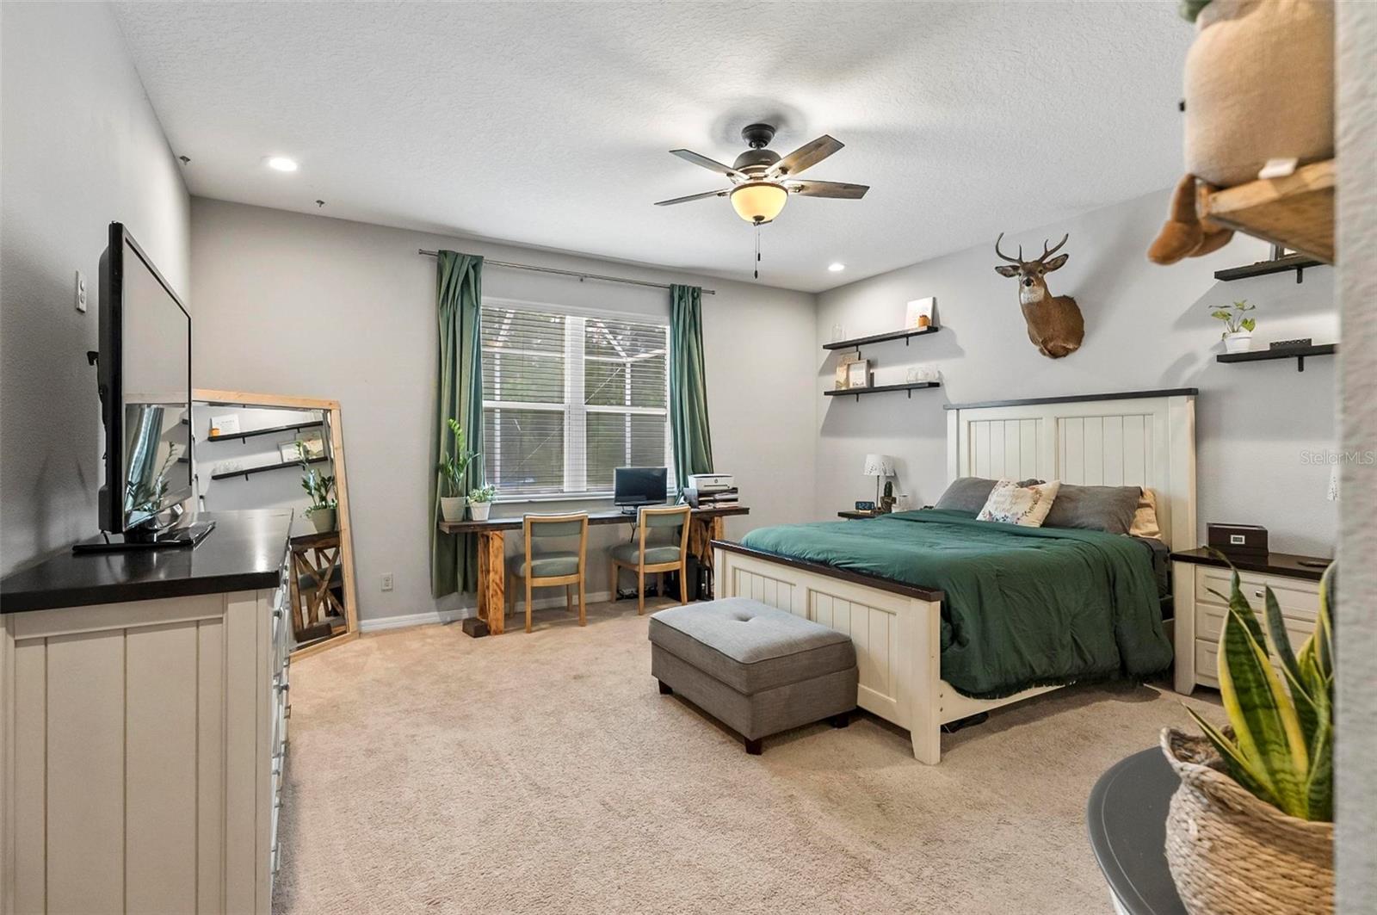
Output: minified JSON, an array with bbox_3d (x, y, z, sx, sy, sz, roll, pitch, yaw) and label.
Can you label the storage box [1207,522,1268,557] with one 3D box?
[{"bbox_3d":[2.986,0.446,3.332,0.235,0.135,0.200,0,1,38],"label":"storage box"}]

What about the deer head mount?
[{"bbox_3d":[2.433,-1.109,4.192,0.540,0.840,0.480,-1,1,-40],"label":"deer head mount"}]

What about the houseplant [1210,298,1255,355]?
[{"bbox_3d":[3.010,-0.727,3.385,0.170,0.280,0.170,-1,1,-32],"label":"houseplant"}]

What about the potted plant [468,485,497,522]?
[{"bbox_3d":[-1.506,0.328,4.461,0.205,0.260,0.205,-1,1,-30],"label":"potted plant"}]

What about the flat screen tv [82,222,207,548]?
[{"bbox_3d":[-1.675,-0.156,1.940,0.250,0.800,1.230,-1,1,-33],"label":"flat screen tv"}]

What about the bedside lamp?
[{"bbox_3d":[1.685,0.215,5.430,0.240,0.470,0.240,-1,1,-32],"label":"bedside lamp"}]

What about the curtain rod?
[{"bbox_3d":[-0.856,-1.513,5.064,2.510,0.050,0.090,-1,1,-29],"label":"curtain rod"}]

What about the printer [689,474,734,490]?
[{"bbox_3d":[0.196,0.210,5.300,0.380,0.140,0.220,-1,1,-29],"label":"printer"}]

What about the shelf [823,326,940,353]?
[{"bbox_3d":[1.758,-1.067,5.732,0.170,0.100,1.250,-1,1,-30],"label":"shelf"}]

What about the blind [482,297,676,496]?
[{"bbox_3d":[-0.955,-0.482,5.255,1.770,1.580,0.070,-1,1,-30],"label":"blind"}]

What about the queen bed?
[{"bbox_3d":[1.584,0.416,3.808,2.350,1.640,1.720,-1,1,-30],"label":"queen bed"}]

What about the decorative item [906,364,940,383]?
[{"bbox_3d":[1.980,-0.710,5.150,0.090,0.140,0.260,-1,1,-32],"label":"decorative item"}]

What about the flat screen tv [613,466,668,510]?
[{"bbox_3d":[-0.384,0.246,4.910,0.450,0.370,0.160,-1,1,-29],"label":"flat screen tv"}]

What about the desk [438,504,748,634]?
[{"bbox_3d":[-0.656,0.830,4.889,2.430,0.785,0.500,-1,1,-29],"label":"desk"}]

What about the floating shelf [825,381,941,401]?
[{"bbox_3d":[1.770,-0.597,5.723,0.170,0.100,1.250,-1,1,-30],"label":"floating shelf"}]

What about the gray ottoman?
[{"bbox_3d":[0.299,1.035,3.107,0.600,0.435,0.890,-1,1,-30],"label":"gray ottoman"}]

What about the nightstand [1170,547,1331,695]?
[{"bbox_3d":[3.000,0.896,3.110,0.450,0.740,0.720,-1,1,-31],"label":"nightstand"}]

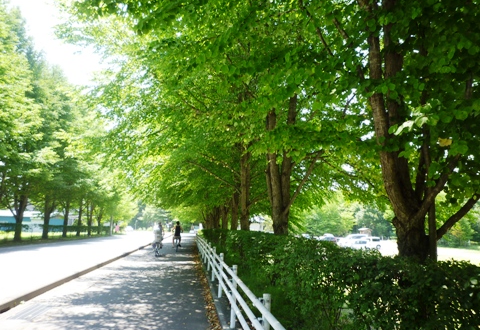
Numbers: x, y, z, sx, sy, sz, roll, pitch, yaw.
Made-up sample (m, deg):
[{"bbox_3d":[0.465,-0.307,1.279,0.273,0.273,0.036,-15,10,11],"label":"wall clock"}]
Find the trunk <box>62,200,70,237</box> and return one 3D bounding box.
[{"bbox_3d":[-21.191,6.542,42.525,0.890,4.600,0.800,2,-10,-8],"label":"trunk"}]

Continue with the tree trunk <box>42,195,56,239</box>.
[{"bbox_3d":[-20.243,5.566,37.021,1.320,4.610,1.190,2,-10,-8],"label":"tree trunk"}]

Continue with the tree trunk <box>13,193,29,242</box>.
[{"bbox_3d":[-19.595,4.683,31.026,1.270,4.260,1.140,2,-10,-8],"label":"tree trunk"}]

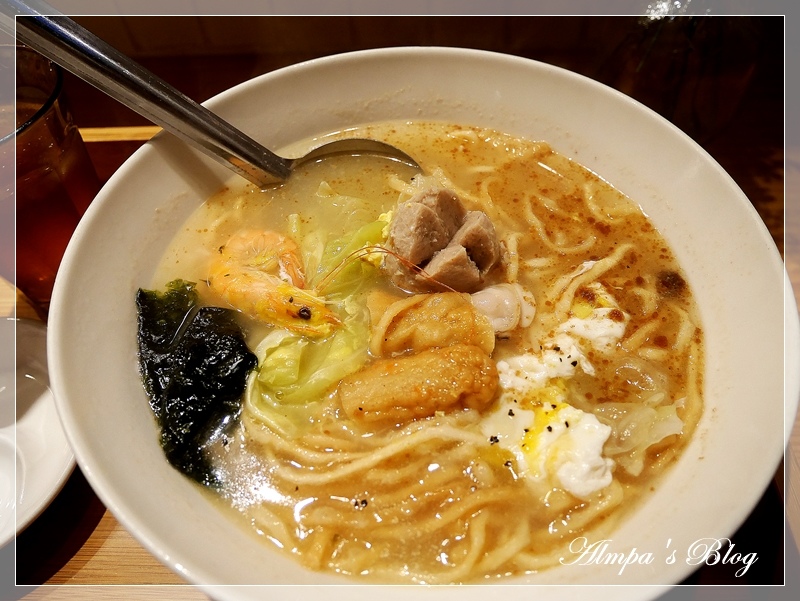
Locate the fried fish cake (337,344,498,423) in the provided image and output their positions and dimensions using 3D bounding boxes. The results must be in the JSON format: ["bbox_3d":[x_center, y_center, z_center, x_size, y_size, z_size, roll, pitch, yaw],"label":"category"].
[{"bbox_3d":[0.006,0.027,0.172,0.049,0.018,0.022,-9,55,-6],"label":"fried fish cake"}]

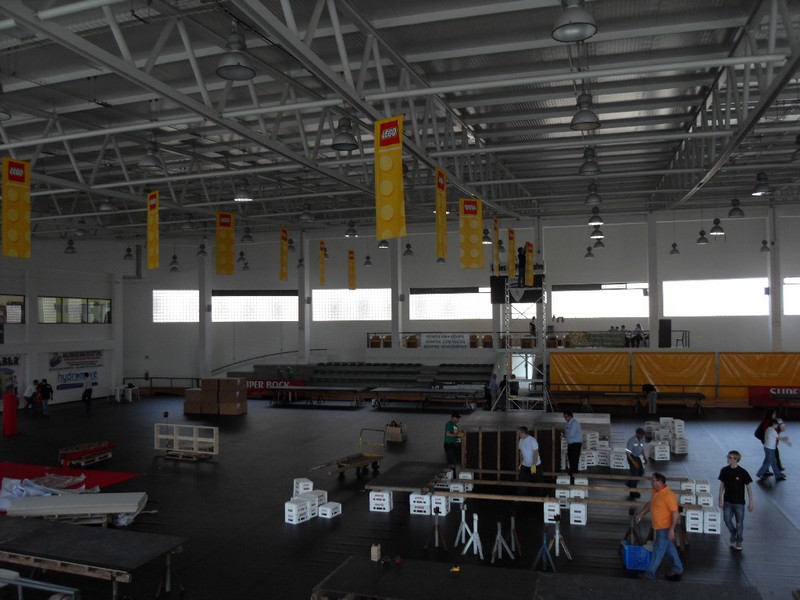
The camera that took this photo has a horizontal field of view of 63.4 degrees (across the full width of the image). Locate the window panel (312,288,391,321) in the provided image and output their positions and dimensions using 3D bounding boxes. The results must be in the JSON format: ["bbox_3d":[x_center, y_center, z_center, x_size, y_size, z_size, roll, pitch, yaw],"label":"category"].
[{"bbox_3d":[-2.982,0.304,40.200,4.900,1.960,0.120,-1,-2,5],"label":"window panel"}]

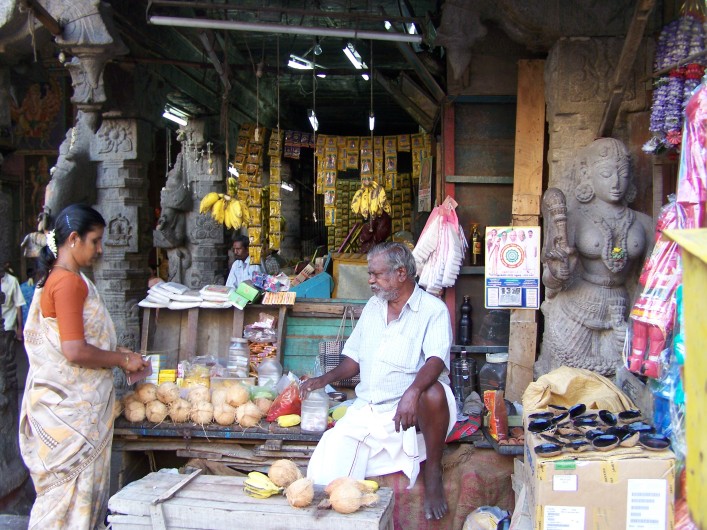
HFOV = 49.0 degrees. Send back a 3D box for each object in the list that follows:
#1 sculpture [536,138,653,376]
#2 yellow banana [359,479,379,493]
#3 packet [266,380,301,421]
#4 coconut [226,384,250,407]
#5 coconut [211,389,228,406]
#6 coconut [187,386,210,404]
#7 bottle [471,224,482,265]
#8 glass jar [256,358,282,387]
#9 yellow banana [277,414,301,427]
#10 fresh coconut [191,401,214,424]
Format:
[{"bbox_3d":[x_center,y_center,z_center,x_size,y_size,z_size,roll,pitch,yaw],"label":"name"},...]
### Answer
[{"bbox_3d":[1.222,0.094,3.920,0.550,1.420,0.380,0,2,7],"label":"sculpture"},{"bbox_3d":[0.037,0.820,2.880,0.120,0.042,0.045,-1,2,-6],"label":"yellow banana"},{"bbox_3d":[-0.305,0.601,3.430,0.155,0.185,0.085,0,1,8],"label":"packet"},{"bbox_3d":[-0.516,0.585,3.480,0.105,0.101,0.105,0,1,8],"label":"coconut"},{"bbox_3d":[-0.649,0.656,3.800,0.102,0.105,0.102,0,2,7],"label":"coconut"},{"bbox_3d":[-0.689,0.590,3.481,0.100,0.100,0.100,0,5,0],"label":"coconut"},{"bbox_3d":[0.629,-0.105,3.950,0.043,0.205,0.043,0,2,7],"label":"bottle"},{"bbox_3d":[-0.398,0.543,3.680,0.120,0.200,0.120,0,1,0],"label":"glass jar"},{"bbox_3d":[-0.283,0.677,3.380,0.108,0.053,0.060,0,1,8],"label":"yellow banana"},{"bbox_3d":[-0.657,0.642,3.378,0.101,0.103,0.101,0,5,0],"label":"fresh coconut"}]

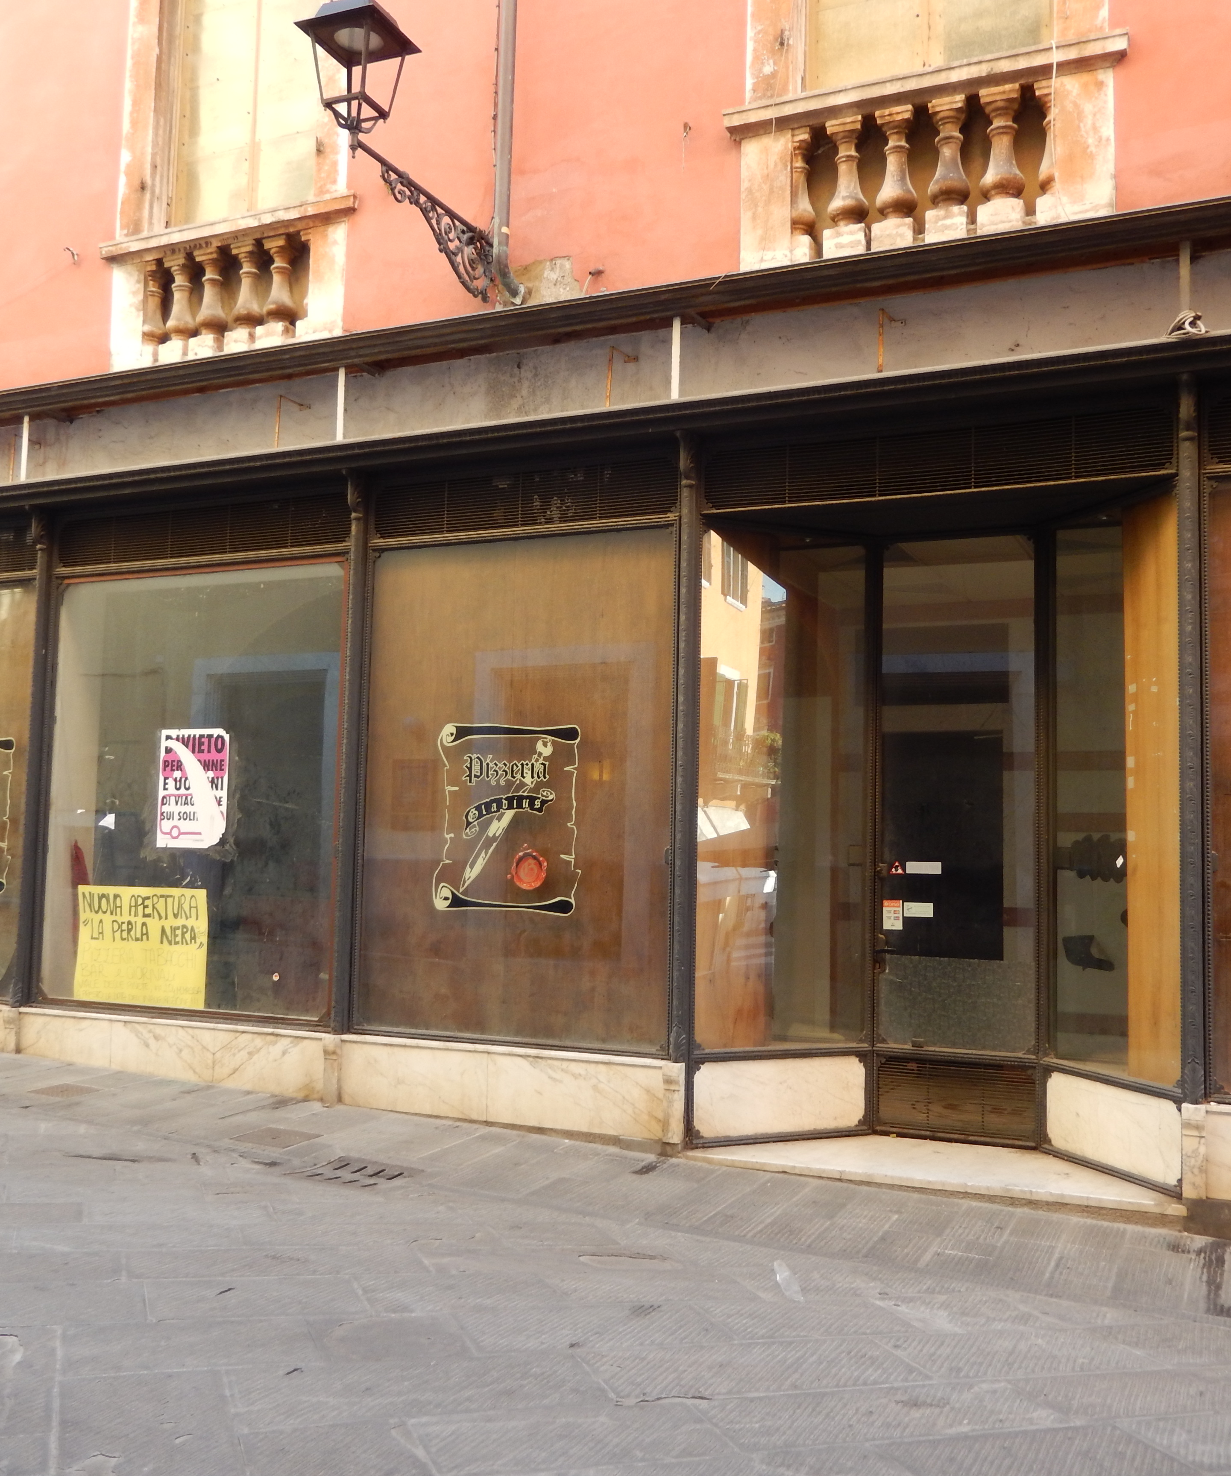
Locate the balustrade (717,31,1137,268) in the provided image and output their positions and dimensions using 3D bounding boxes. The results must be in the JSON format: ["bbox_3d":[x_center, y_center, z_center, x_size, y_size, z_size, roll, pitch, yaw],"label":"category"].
[{"bbox_3d":[1.543,-2.899,7.245,2.040,0.863,0.264,-1,-5,25],"label":"balustrade"}]

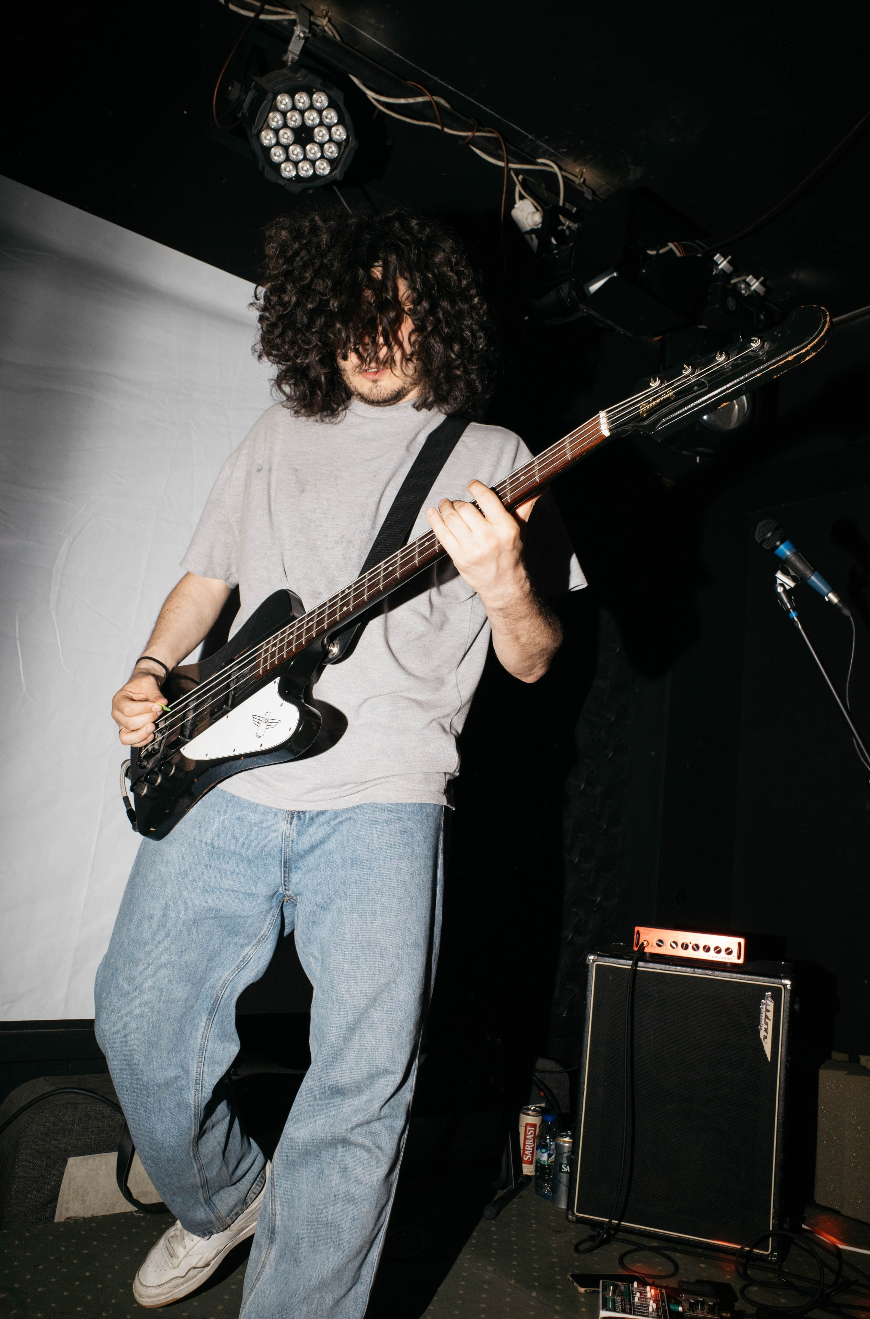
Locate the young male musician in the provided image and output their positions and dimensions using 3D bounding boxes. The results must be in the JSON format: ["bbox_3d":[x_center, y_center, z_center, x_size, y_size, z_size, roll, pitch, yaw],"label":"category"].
[{"bbox_3d":[-0.121,0.206,1.637,0.660,1.880,0.820,4,-10,11],"label":"young male musician"}]

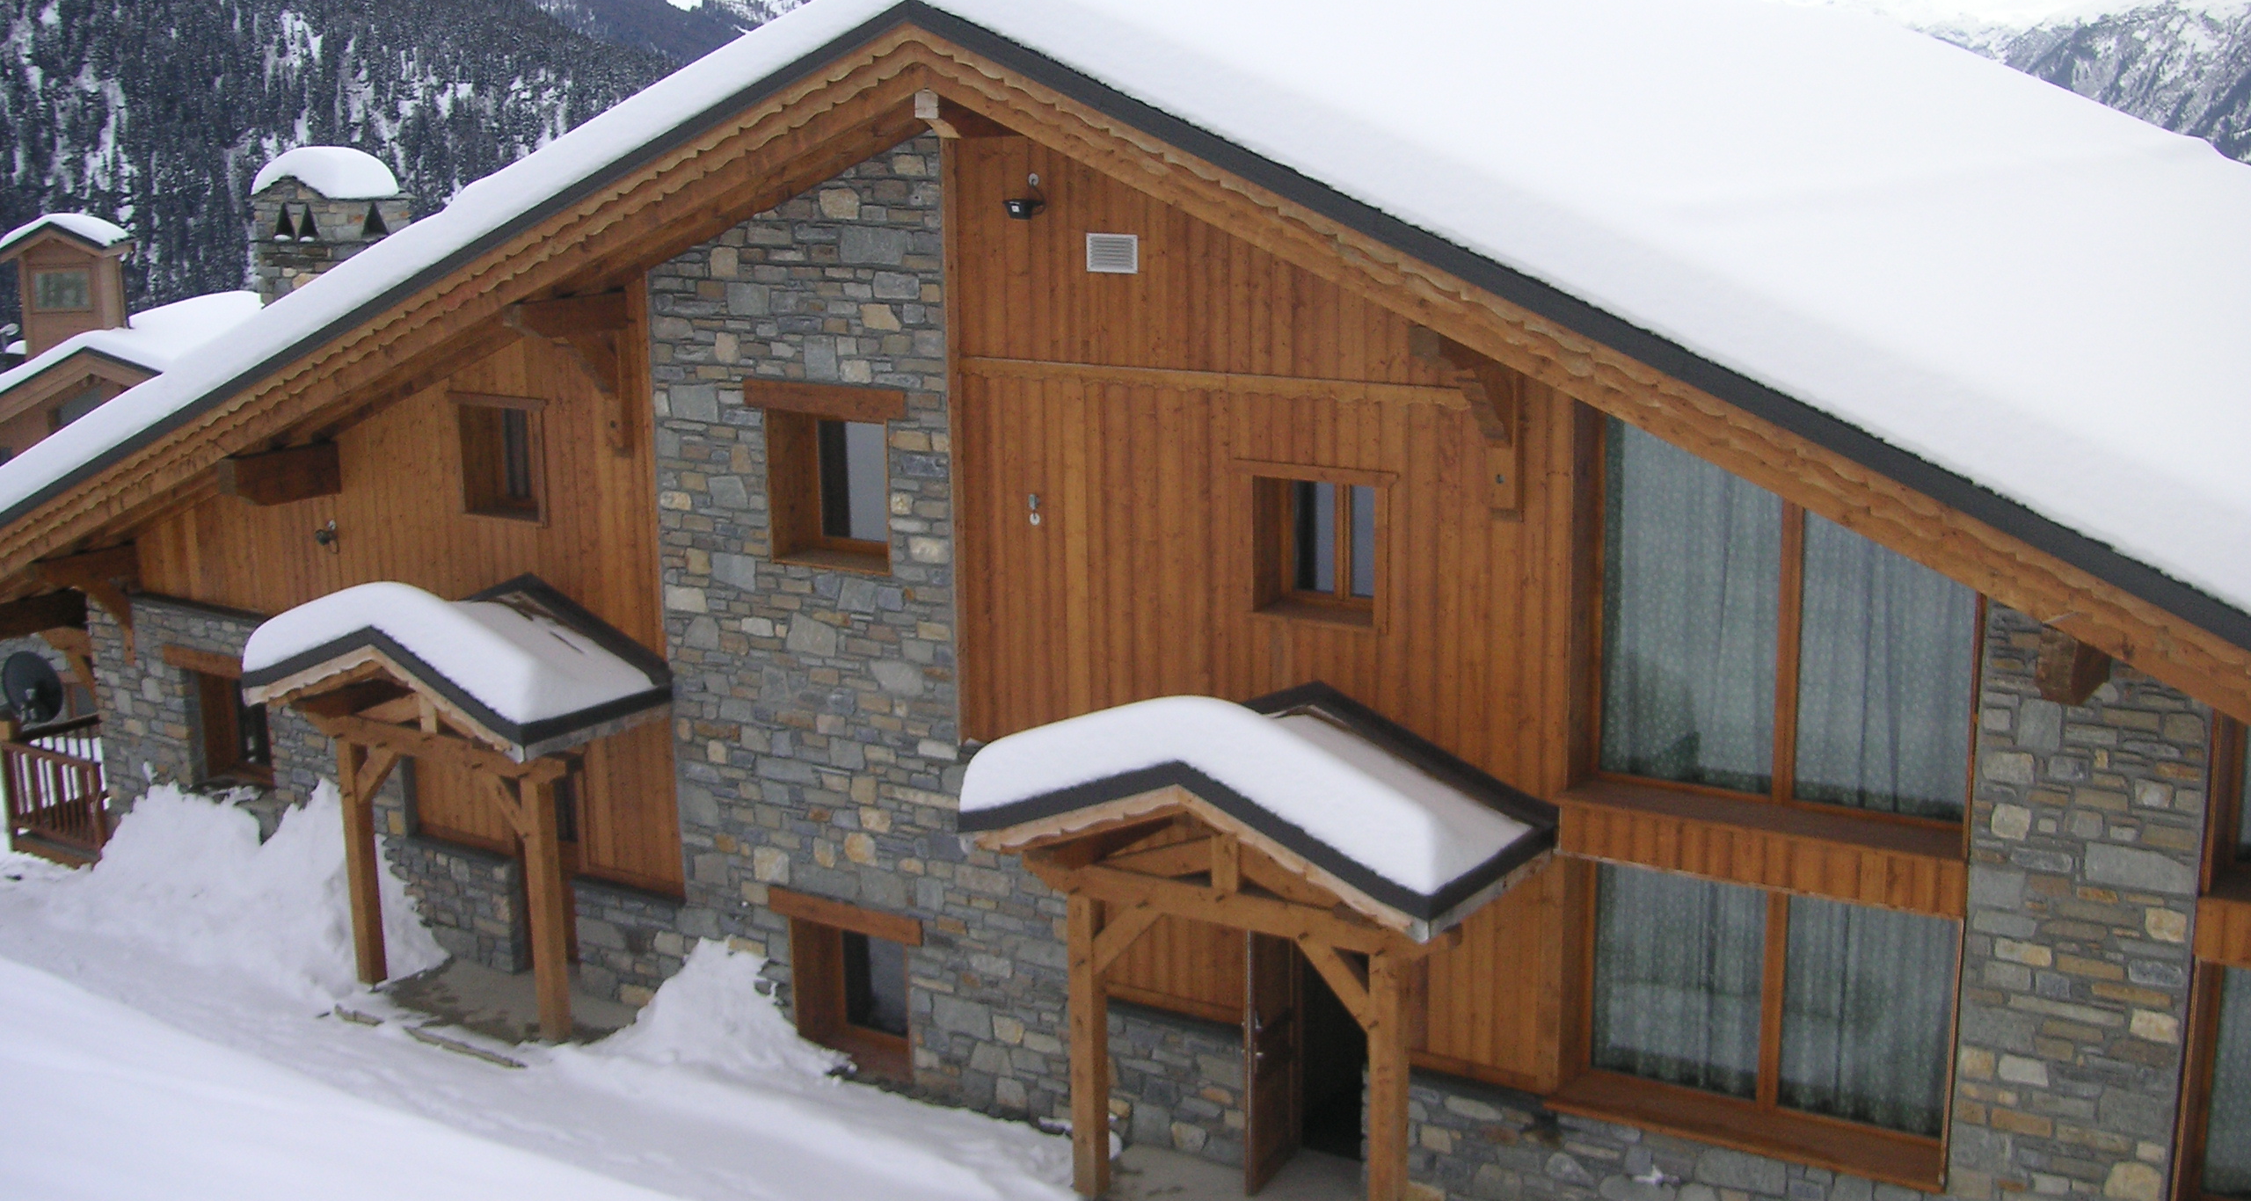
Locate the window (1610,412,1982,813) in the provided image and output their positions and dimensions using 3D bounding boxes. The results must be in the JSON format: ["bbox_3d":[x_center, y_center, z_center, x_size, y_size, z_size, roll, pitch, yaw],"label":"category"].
[{"bbox_3d":[4.111,0.109,14.879,2.449,2.443,0.152,7,15,31],"label":"window"}]

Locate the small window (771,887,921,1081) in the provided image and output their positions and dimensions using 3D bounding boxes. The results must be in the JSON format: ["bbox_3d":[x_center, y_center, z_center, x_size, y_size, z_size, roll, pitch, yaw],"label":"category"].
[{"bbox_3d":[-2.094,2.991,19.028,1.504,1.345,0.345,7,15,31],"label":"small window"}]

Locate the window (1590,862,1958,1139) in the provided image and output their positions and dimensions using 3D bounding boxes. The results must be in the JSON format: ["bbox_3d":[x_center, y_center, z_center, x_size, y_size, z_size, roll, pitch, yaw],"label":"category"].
[{"bbox_3d":[4.170,2.546,15.472,2.449,1.566,0.152,7,15,31],"label":"window"}]

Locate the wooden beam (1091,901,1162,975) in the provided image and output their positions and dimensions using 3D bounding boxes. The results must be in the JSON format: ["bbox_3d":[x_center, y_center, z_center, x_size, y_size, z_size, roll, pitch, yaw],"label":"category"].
[{"bbox_3d":[0.002,2.240,16.345,0.806,0.195,0.152,-46,-14,32],"label":"wooden beam"}]

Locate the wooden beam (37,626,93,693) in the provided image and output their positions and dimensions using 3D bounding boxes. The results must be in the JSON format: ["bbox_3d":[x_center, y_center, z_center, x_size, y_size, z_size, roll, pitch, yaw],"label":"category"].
[{"bbox_3d":[-11.028,0.634,25.207,0.172,0.759,0.759,7,15,31],"label":"wooden beam"}]

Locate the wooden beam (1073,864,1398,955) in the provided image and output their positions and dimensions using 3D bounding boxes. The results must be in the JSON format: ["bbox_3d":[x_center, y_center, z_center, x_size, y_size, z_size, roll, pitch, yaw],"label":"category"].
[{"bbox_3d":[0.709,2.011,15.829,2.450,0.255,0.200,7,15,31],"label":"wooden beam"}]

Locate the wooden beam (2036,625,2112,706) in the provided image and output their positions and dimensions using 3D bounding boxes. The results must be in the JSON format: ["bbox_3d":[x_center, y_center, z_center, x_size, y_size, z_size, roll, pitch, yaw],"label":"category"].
[{"bbox_3d":[5.134,0.251,12.963,0.207,0.442,0.897,7,15,31],"label":"wooden beam"}]

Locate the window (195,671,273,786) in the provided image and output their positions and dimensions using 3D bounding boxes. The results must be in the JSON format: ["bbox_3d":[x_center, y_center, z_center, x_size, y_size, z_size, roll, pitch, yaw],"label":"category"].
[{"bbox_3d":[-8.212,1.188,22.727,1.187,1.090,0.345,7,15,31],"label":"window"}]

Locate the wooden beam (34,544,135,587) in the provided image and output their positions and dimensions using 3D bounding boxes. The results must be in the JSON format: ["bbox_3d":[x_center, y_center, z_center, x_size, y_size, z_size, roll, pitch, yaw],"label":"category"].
[{"bbox_3d":[-9.705,-0.249,22.338,0.207,0.386,1.035,7,15,31],"label":"wooden beam"}]

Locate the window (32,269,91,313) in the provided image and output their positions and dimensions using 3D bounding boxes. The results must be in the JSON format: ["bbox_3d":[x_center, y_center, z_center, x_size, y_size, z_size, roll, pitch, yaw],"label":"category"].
[{"bbox_3d":[-16.374,-4.760,37.000,0.892,0.649,0.120,-1,13,0],"label":"window"}]

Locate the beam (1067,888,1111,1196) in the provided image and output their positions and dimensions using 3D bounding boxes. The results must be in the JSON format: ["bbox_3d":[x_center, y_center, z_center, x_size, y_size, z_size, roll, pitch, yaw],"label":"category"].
[{"bbox_3d":[-0.244,3.061,16.706,0.186,2.263,0.214,7,15,31],"label":"beam"}]

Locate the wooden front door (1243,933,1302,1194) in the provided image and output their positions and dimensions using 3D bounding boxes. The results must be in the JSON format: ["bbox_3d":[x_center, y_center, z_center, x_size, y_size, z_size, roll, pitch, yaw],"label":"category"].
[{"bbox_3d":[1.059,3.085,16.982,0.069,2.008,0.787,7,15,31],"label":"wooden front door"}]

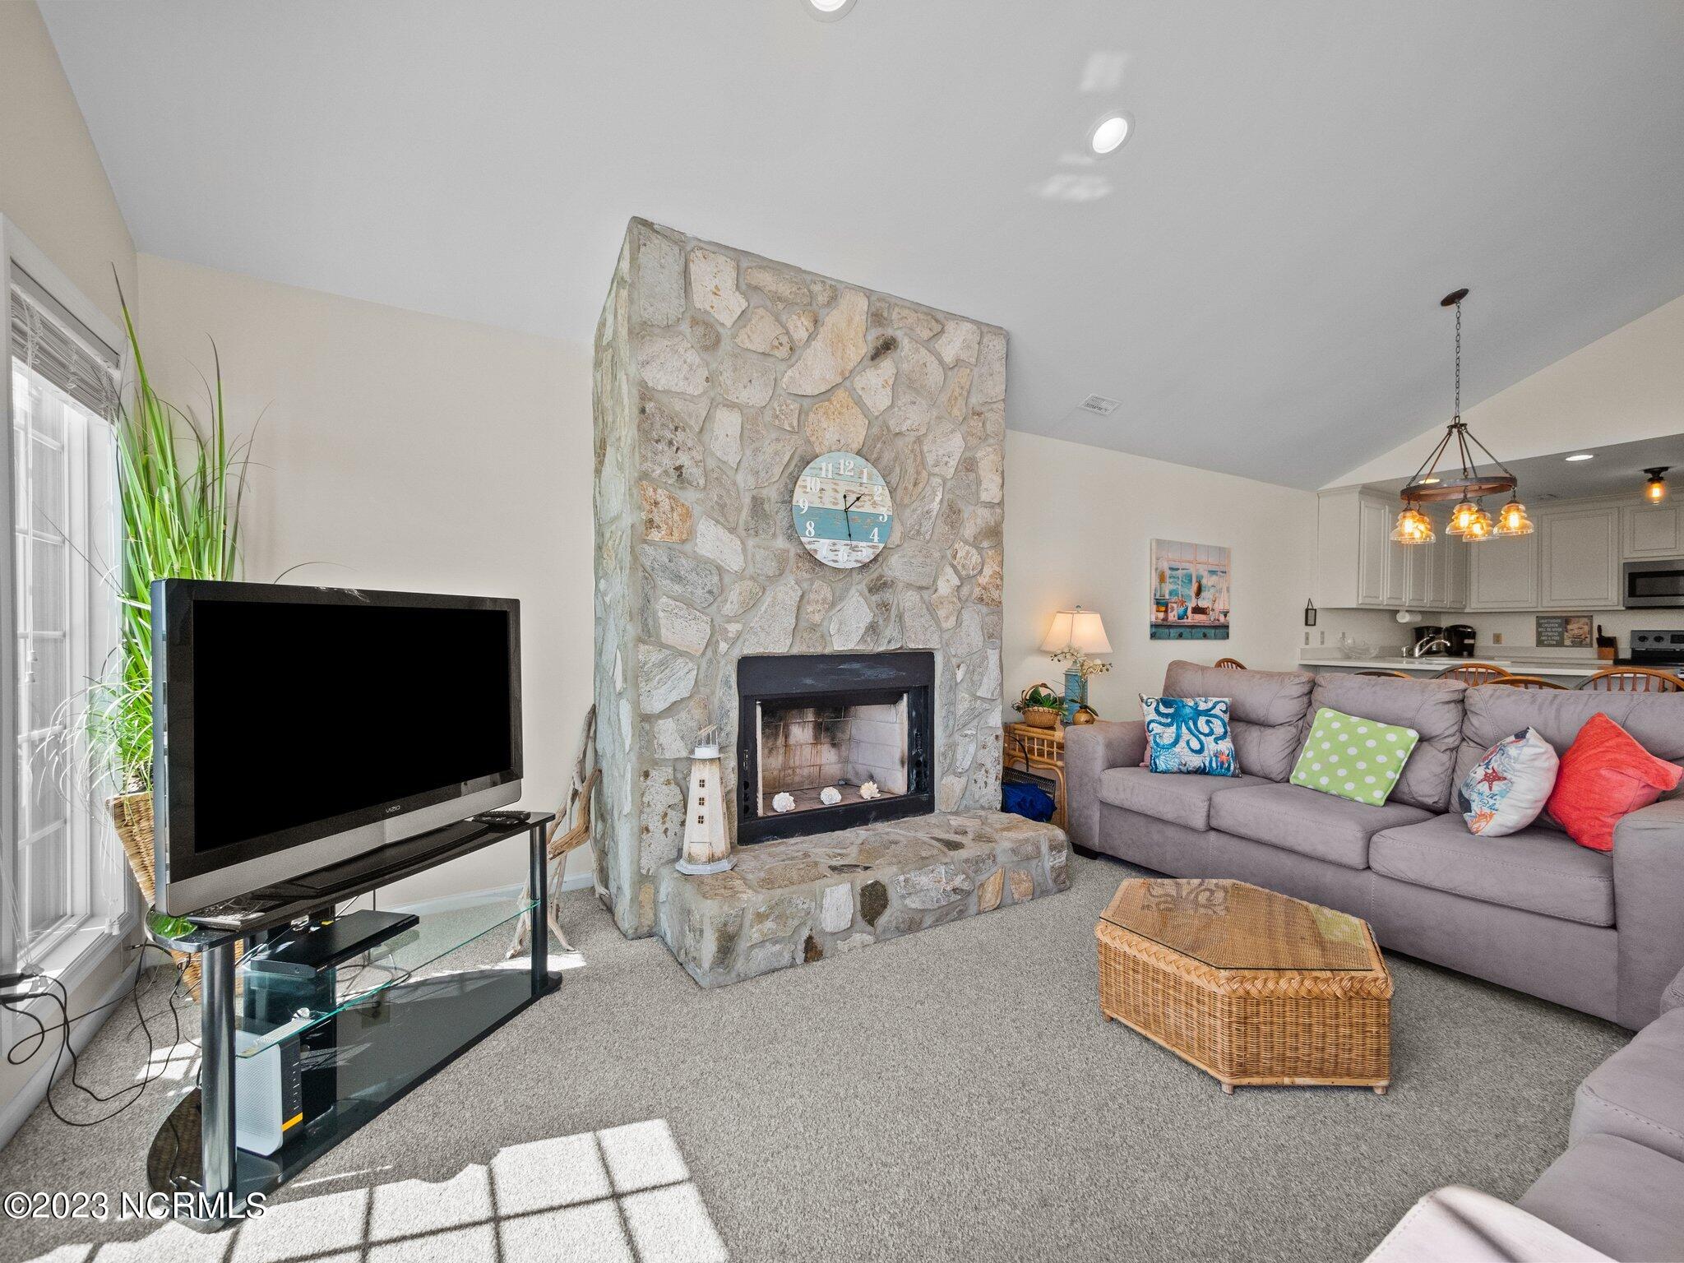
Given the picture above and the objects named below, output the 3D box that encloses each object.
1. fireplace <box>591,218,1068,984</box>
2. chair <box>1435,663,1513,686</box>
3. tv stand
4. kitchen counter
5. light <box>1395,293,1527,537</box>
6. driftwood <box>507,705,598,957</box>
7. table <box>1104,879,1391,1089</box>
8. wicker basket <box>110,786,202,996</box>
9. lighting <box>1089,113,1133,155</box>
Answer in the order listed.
[{"bbox_3d":[-0.013,-0.205,3.116,1.952,2.720,1.103,0,0,-31],"label":"fireplace"},{"bbox_3d":[3.996,0.680,4.402,0.520,0.950,0.460,0,0,-31],"label":"chair"},{"bbox_3d":[-1.313,0.880,1.857,0.510,0.550,1.000,0,0,17],"label":"tv stand"},{"bbox_3d":[5.136,0.705,5.608,0.720,0.900,2.200,0,0,-31],"label":"kitchen counter"},{"bbox_3d":[3.655,-1.250,4.050,0.620,1.470,0.620,0,0,-31],"label":"light"},{"bbox_3d":[-1.096,0.720,2.645,0.420,0.870,0.460,0,0,-31],"label":"driftwood"},{"bbox_3d":[1.183,1.005,2.051,0.730,0.300,0.830,0,0,-31],"label":"table"},{"bbox_3d":[-1.976,0.815,2.216,0.450,0.680,0.450,0,0,-31],"label":"wicker basket"},{"bbox_3d":[1.035,-1.917,2.629,0.175,0.040,0.175,0,-23,-31],"label":"lighting"}]

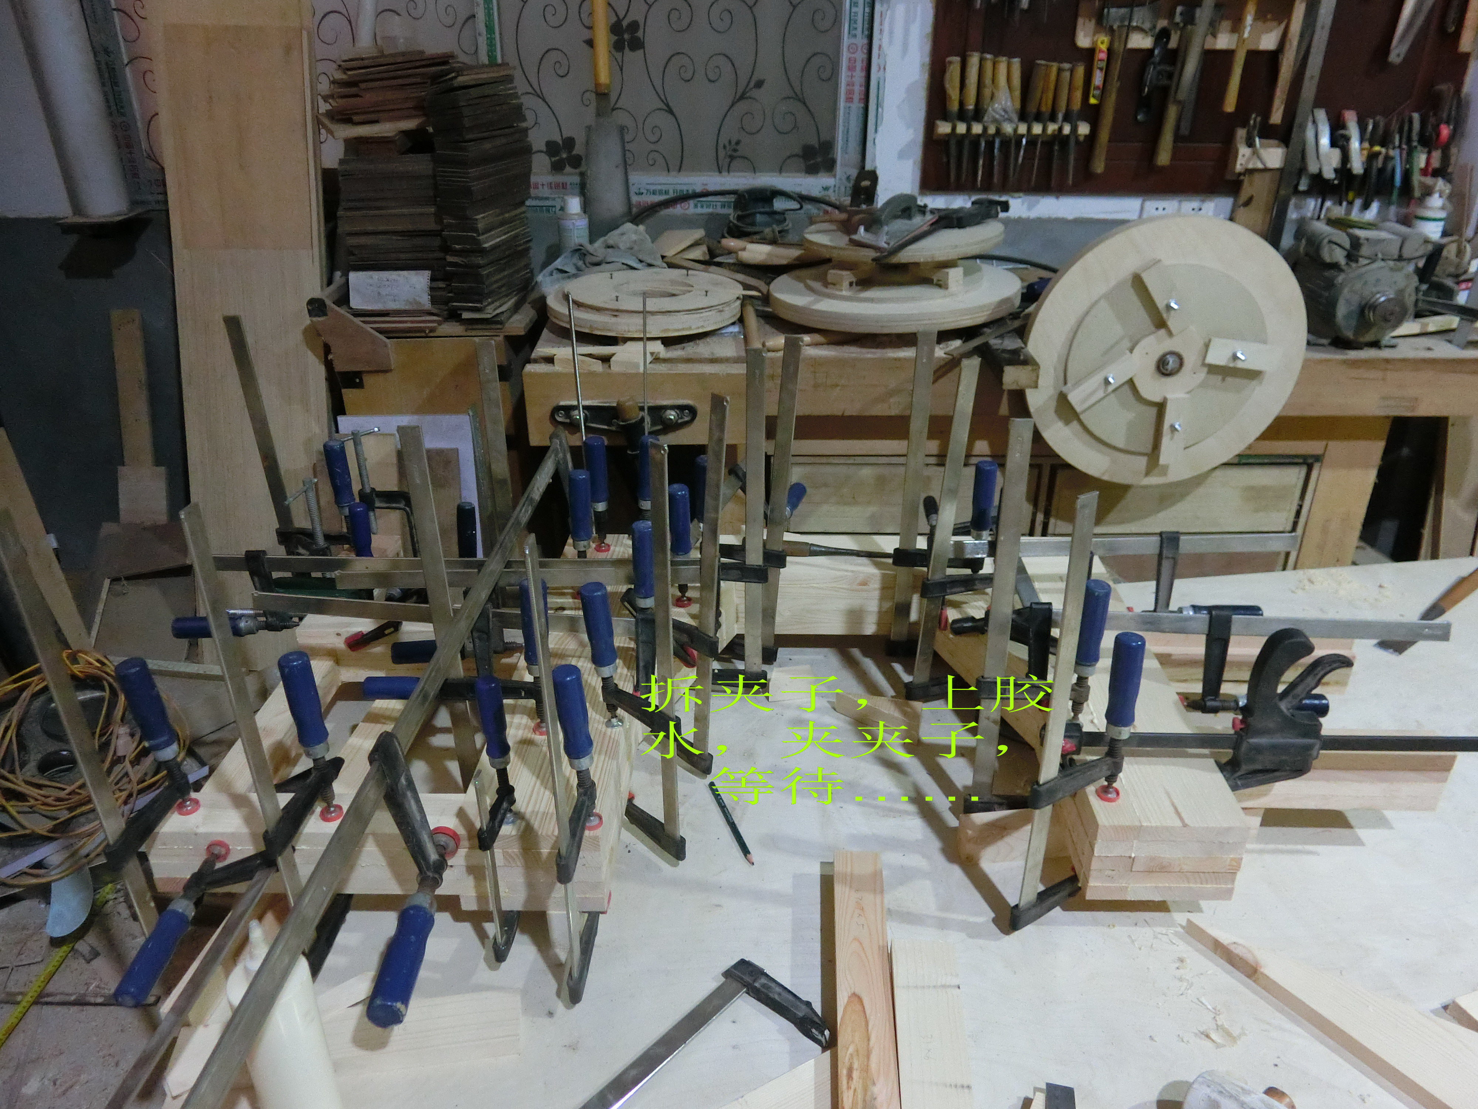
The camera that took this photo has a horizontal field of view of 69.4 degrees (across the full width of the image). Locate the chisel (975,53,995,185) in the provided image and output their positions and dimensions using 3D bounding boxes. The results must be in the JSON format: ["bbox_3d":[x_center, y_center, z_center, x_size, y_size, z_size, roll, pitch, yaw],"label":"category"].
[{"bbox_3d":[0.555,-0.981,2.428,0.031,0.283,0.031,-2,29,1],"label":"chisel"}]

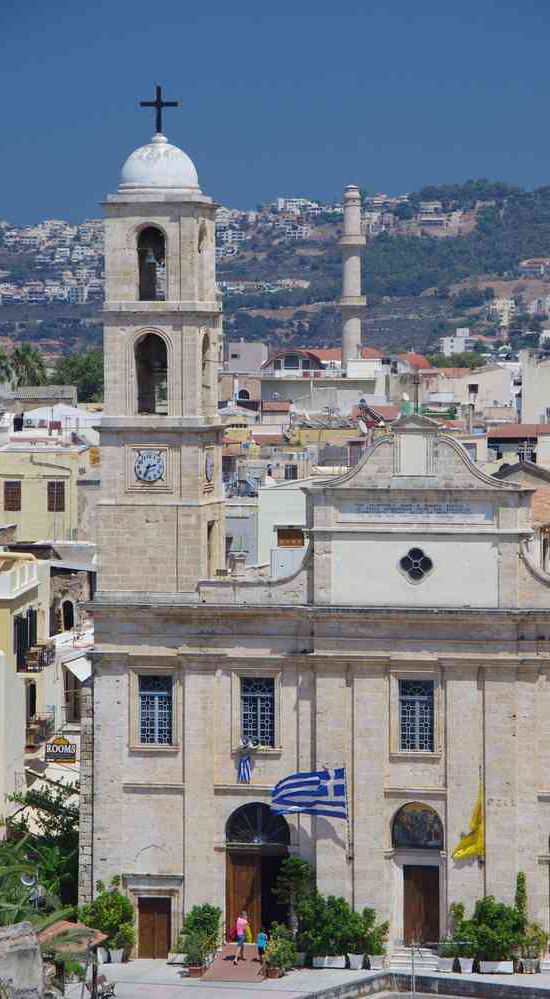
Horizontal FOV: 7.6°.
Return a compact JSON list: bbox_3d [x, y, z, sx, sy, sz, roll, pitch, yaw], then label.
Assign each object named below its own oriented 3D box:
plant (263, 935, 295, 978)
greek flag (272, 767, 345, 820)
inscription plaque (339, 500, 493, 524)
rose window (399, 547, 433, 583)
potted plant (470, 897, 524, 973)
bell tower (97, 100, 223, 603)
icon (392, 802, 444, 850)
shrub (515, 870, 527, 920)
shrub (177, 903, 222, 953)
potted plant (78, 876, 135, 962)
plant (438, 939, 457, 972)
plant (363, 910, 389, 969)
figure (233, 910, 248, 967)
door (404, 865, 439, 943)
[{"bbox_3d":[0.176,14.543,132.195,0.877,1.181,0.900,0,3,10],"label":"plant"},{"bbox_3d":[1.042,9.111,129.425,2.350,1.600,0.400,0,2,12],"label":"greek flag"},{"bbox_3d":[4.351,0.403,129.040,4.871,0.683,0.100,0,2,13],"label":"inscription plaque"},{"bbox_3d":[4.521,2.090,133.934,1.076,1.138,0.200,0,3,10],"label":"rose window"},{"bbox_3d":[6.864,13.422,128.422,1.650,2.306,1.250,0,2,13],"label":"potted plant"},{"bbox_3d":[-3.740,-5.125,136.957,3.552,16.260,3.550,0,3,10],"label":"bell tower"},{"bbox_3d":[4.480,10.202,129.952,1.656,1.457,0.100,0,2,13],"label":"icon"},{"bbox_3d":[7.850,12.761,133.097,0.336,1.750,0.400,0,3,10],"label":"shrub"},{"bbox_3d":[-2.372,13.445,130.750,1.400,1.500,1.200,0,2,12],"label":"shrub"},{"bbox_3d":[-5.478,13.654,135.391,1.553,2.575,1.400,0,3,10],"label":"potted plant"},{"bbox_3d":[5.526,14.607,133.338,0.514,1.007,0.500,0,3,10],"label":"plant"},{"bbox_3d":[3.126,13.720,129.486,0.820,1.846,0.800,0,2,13],"label":"plant"},{"bbox_3d":[-1.106,14.070,133.417,0.520,1.670,0.550,0,3,10],"label":"figure"},{"bbox_3d":[4.591,12.724,130.443,1.170,2.420,0.120,0,2,12],"label":"door"}]

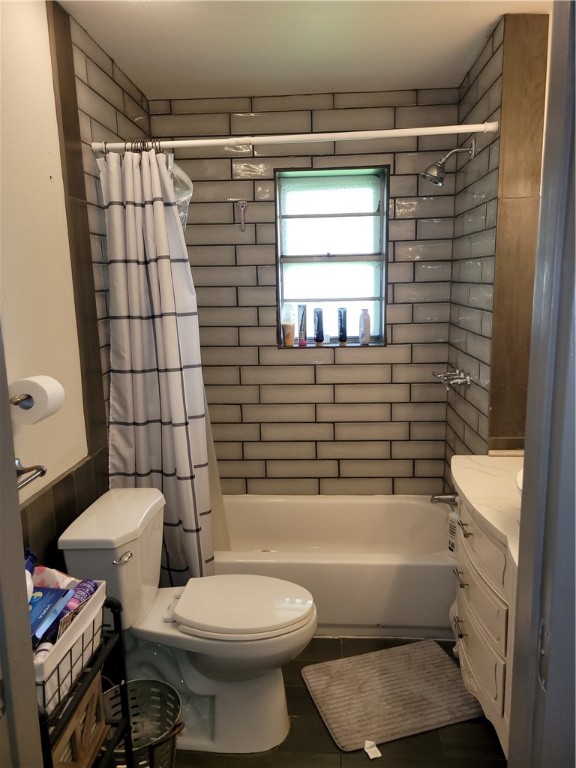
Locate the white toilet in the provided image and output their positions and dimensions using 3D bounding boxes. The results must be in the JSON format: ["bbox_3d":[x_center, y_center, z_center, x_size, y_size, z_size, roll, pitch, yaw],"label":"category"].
[{"bbox_3d":[-0.283,0.812,2.005,0.773,0.773,0.444,0,10,3],"label":"white toilet"}]

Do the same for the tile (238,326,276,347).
[{"bbox_3d":[-0.158,-0.254,3.093,0.202,0.098,0.010,-1,12,3],"label":"tile"}]

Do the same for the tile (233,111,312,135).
[{"bbox_3d":[-0.086,-1.306,2.880,0.405,0.102,0.010,-1,11,3],"label":"tile"}]

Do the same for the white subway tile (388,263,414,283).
[{"bbox_3d":[0.590,-0.579,3.007,0.134,0.102,0.012,0,11,3],"label":"white subway tile"}]

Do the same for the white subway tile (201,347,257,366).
[{"bbox_3d":[-0.359,-0.148,3.126,0.405,0.100,0.010,-1,12,3],"label":"white subway tile"}]

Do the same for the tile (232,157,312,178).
[{"bbox_3d":[-0.081,-1.097,2.922,0.405,0.102,0.010,-1,11,3],"label":"tile"}]

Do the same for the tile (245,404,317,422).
[{"bbox_3d":[-0.050,0.162,3.190,0.406,0.102,0.012,0,11,3],"label":"tile"}]

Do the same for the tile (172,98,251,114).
[{"bbox_3d":[-0.380,-1.380,2.870,0.393,0.061,0.012,0,10,3],"label":"tile"}]

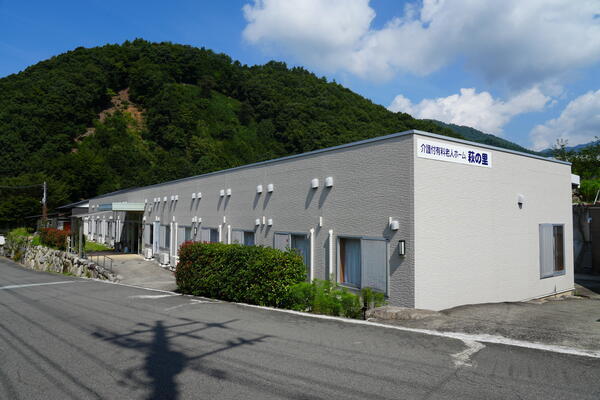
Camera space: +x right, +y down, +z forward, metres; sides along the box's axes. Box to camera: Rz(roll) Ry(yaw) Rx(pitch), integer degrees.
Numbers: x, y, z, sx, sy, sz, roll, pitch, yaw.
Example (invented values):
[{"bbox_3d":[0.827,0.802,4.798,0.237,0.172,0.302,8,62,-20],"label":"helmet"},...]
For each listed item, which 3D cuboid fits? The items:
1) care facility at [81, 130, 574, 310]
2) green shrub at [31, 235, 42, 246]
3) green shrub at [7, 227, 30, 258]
[{"bbox_3d":[-6.923,1.523,28.431,8.294,4.260,43.355,2,-3,-36],"label":"care facility"},{"bbox_3d":[-21.870,3.361,33.200,0.950,1.000,0.950,2,-3,-36],"label":"green shrub"},{"bbox_3d":[-24.631,3.719,35.000,1.900,2.700,1.900,2,-3,-36],"label":"green shrub"}]

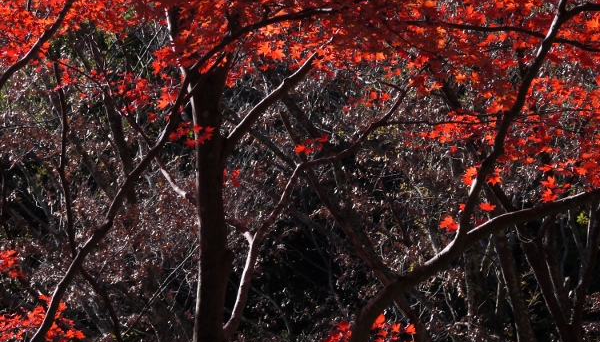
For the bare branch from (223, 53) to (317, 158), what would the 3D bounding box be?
[{"bbox_3d":[-0.120,-0.261,8.300,0.065,0.570,0.075,43,0,0],"label":"bare branch"}]

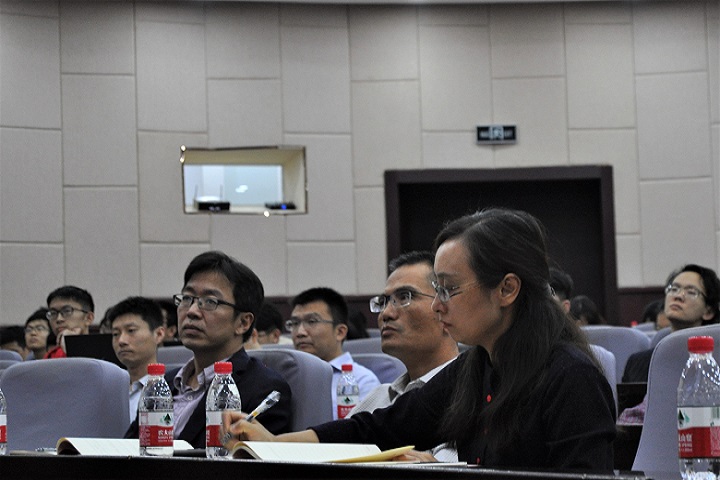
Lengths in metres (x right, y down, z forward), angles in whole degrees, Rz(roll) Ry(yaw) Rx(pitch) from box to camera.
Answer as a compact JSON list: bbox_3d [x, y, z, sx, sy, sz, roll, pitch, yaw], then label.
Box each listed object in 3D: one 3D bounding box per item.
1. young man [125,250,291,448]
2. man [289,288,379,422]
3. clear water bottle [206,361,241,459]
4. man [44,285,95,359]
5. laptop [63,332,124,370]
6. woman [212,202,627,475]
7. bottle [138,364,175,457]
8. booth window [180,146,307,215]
[{"bbox_3d":[-0.420,0.650,3.770,0.540,1.220,0.750,-5,-5,41],"label":"young man"},{"bbox_3d":[-0.200,0.760,5.380,0.520,1.200,0.750,-5,-5,40],"label":"man"},{"bbox_3d":[-0.237,0.301,2.850,0.061,0.178,0.061,-2,-4,0],"label":"clear water bottle"},{"bbox_3d":[-1.380,0.830,7.250,0.520,1.240,0.720,-5,-5,37],"label":"man"},{"bbox_3d":[-0.930,0.475,6.400,0.345,0.225,0.280,-3,-4,25],"label":"laptop"},{"bbox_3d":[0.150,0.530,2.740,0.800,1.200,0.550,1,-5,-37],"label":"woman"},{"bbox_3d":[-0.360,0.309,2.900,0.061,0.178,0.061,-2,-4,0],"label":"bottle"},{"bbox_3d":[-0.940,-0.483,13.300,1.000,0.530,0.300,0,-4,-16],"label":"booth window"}]

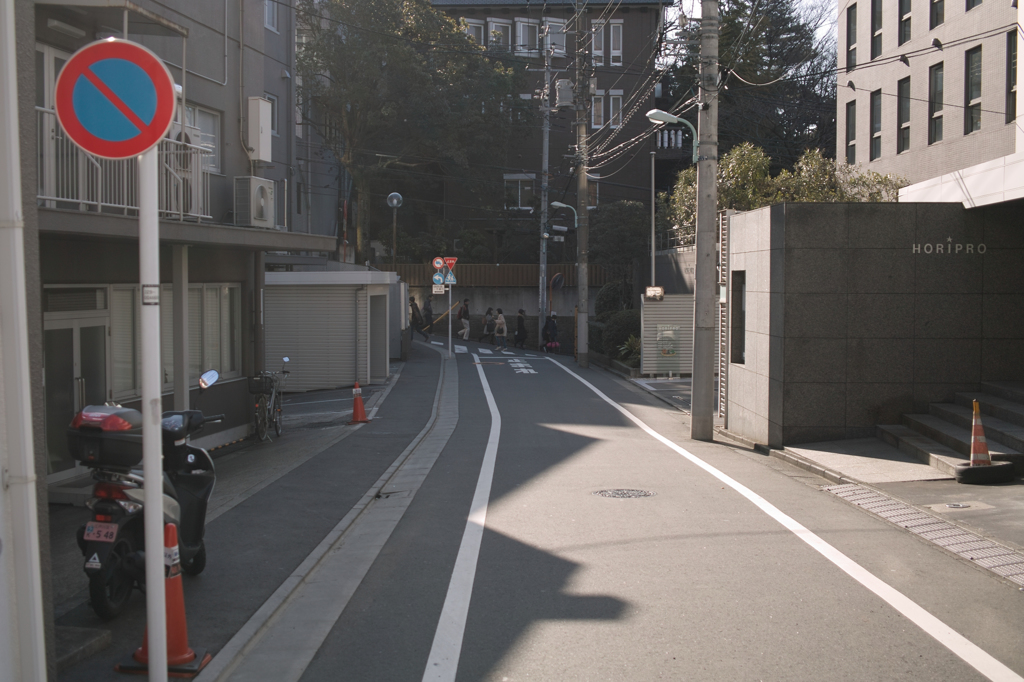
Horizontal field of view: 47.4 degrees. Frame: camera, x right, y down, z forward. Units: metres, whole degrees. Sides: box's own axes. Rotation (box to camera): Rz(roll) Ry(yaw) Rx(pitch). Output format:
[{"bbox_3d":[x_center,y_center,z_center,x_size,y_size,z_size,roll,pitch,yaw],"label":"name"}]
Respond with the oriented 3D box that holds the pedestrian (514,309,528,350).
[{"bbox_3d":[0.378,-0.454,46.400,0.520,1.600,0.460,0,3,0],"label":"pedestrian"}]

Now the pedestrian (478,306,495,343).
[{"bbox_3d":[-0.998,-0.591,47.500,0.520,1.550,0.500,0,3,0],"label":"pedestrian"}]

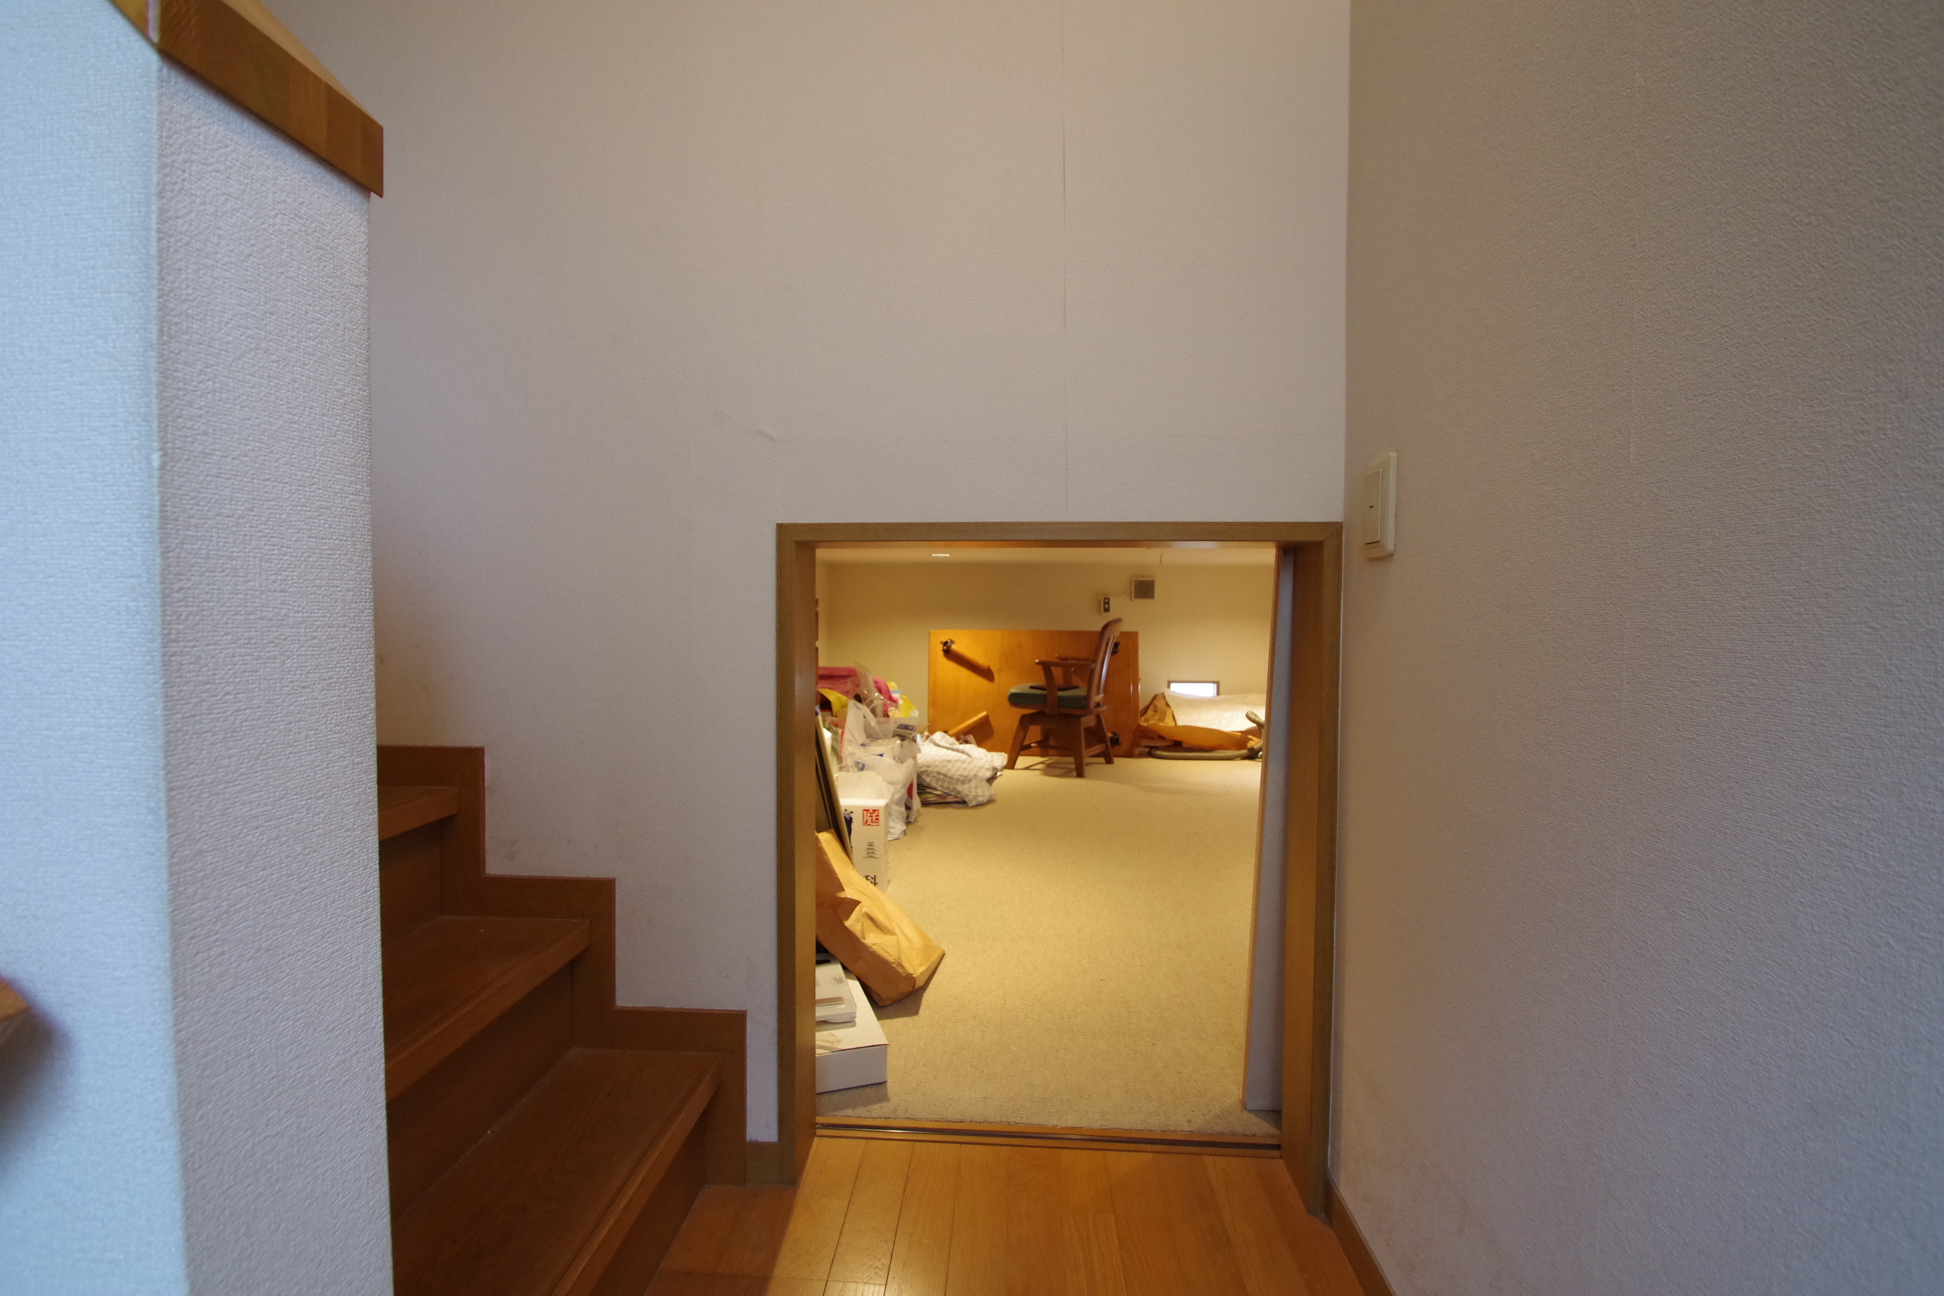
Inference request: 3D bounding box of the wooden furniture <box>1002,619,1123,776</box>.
[{"bbox_3d":[0.535,0.255,4.588,0.575,0.842,0.540,1,2,24],"label":"wooden furniture"}]

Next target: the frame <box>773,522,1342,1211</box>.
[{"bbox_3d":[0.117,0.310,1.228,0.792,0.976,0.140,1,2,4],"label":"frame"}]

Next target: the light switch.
[{"bbox_3d":[0.500,-0.172,0.998,0.011,0.120,0.070,1,2,4],"label":"light switch"}]

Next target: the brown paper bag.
[{"bbox_3d":[-0.255,0.606,1.859,0.115,0.385,0.155,-44,-12,9],"label":"brown paper bag"}]

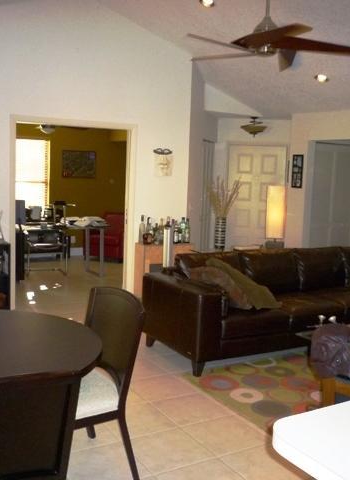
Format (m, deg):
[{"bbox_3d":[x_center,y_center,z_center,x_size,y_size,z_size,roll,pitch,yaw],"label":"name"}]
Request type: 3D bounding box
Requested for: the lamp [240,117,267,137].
[{"bbox_3d":[1.069,-1.533,7.275,0.370,0.285,0.370,2,6,0],"label":"lamp"}]

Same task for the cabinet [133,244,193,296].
[{"bbox_3d":[-0.149,0.399,6.648,0.690,0.719,0.300,-1,7,-31],"label":"cabinet"}]

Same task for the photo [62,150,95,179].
[{"bbox_3d":[-1.788,-1.403,10.037,0.661,0.508,0.035,-1,7,-31],"label":"photo"}]

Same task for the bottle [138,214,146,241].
[{"bbox_3d":[-0.391,-0.129,6.455,0.080,0.350,0.080,-1,7,-31],"label":"bottle"}]

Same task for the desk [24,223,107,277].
[{"bbox_3d":[-1.693,0.181,8.026,1.200,0.740,0.620,-1,7,-31],"label":"desk"}]

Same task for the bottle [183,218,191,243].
[{"bbox_3d":[0.158,-0.124,6.768,0.085,0.320,0.085,-1,7,-31],"label":"bottle"}]

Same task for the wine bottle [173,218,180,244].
[{"bbox_3d":[0.025,-0.106,6.654,0.075,0.297,0.075,2,6,0],"label":"wine bottle"}]

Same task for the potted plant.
[{"bbox_3d":[0.517,-0.277,5.599,0.340,0.770,0.280,-1,7,-31],"label":"potted plant"}]

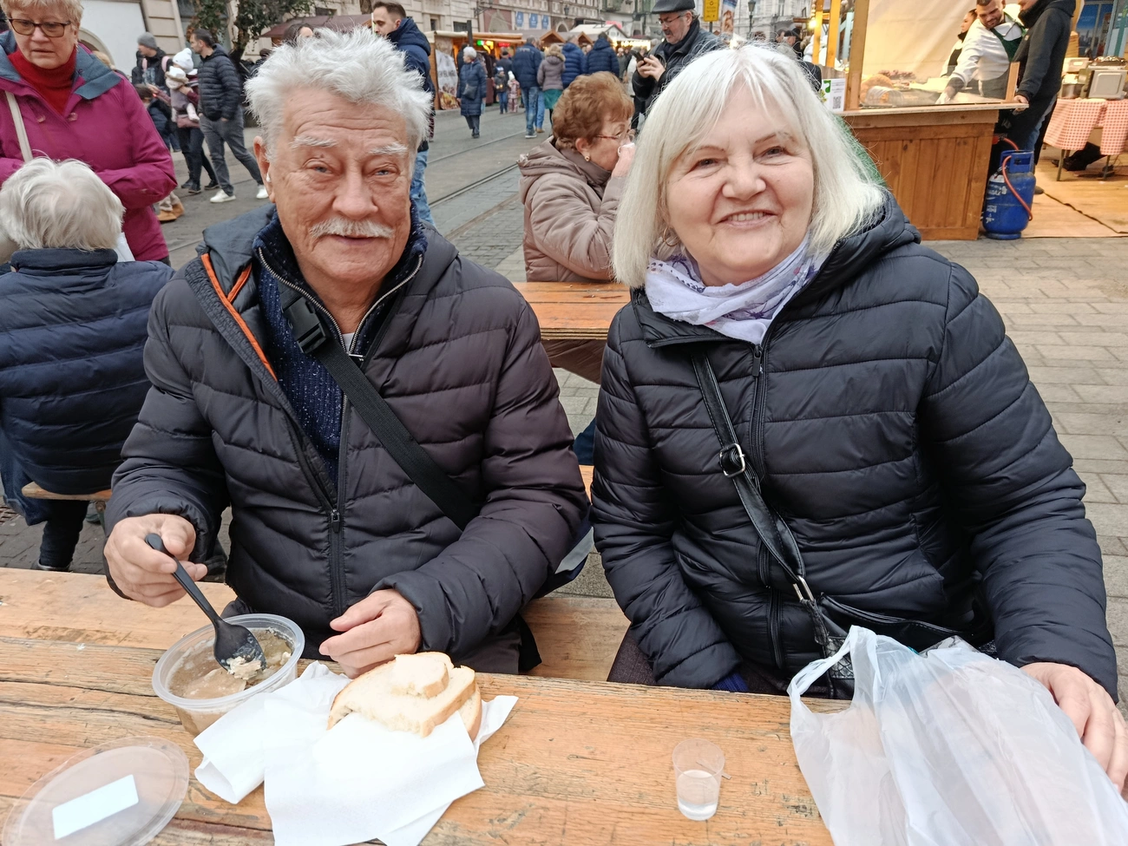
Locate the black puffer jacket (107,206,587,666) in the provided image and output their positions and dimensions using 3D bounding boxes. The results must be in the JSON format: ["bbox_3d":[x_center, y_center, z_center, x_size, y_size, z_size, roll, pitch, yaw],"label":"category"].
[{"bbox_3d":[-0.256,0.070,0.978,0.570,0.640,0.480,-5,24,-8],"label":"black puffer jacket"}]

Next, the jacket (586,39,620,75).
[{"bbox_3d":[0.706,-6.584,14.235,0.580,0.800,0.380,-1,24,3],"label":"jacket"}]

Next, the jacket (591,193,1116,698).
[{"bbox_3d":[0.290,0.084,0.891,0.550,0.630,0.480,6,25,18],"label":"jacket"}]

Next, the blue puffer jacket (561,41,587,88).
[{"bbox_3d":[0.162,-6.912,15.091,0.570,0.800,0.360,0,24,5],"label":"blue puffer jacket"}]

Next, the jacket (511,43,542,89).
[{"bbox_3d":[-0.723,-6.885,15.088,0.580,0.800,0.360,0,24,5],"label":"jacket"}]

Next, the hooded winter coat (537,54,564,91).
[{"bbox_3d":[-0.244,-6.703,14.966,0.500,0.660,0.340,4,24,13],"label":"hooded winter coat"}]

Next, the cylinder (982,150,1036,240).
[{"bbox_3d":[3.332,-1.709,5.855,0.300,0.600,0.300,5,25,15],"label":"cylinder"}]

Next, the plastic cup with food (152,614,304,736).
[{"bbox_3d":[-0.279,0.226,0.672,0.114,0.065,0.114,-2,24,1],"label":"plastic cup with food"}]

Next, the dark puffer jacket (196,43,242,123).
[{"bbox_3d":[-3.741,-3.703,8.502,0.350,0.780,0.500,-17,28,-31],"label":"dark puffer jacket"}]

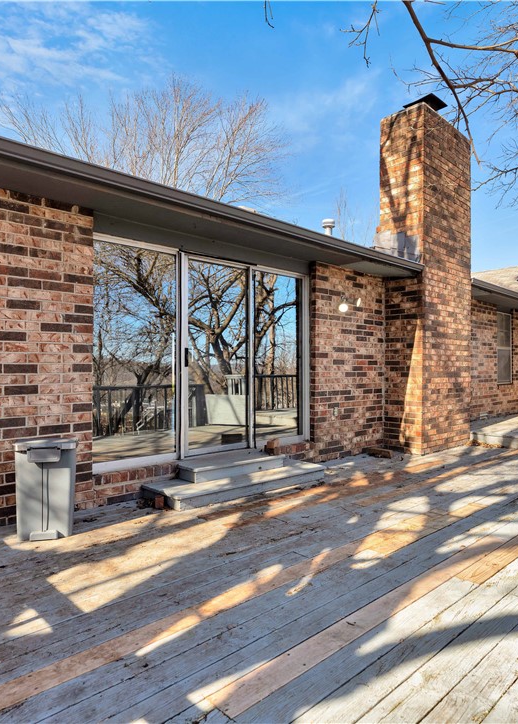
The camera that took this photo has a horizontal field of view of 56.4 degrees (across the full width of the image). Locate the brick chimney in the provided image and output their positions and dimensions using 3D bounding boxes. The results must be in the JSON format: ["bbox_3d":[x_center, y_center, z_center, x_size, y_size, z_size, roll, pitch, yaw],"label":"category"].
[{"bbox_3d":[2.481,-1.169,7.146,1.450,4.820,0.700,1,-1,-43],"label":"brick chimney"}]

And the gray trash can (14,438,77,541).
[{"bbox_3d":[-1.479,0.865,3.367,0.380,0.655,0.310,0,-1,-19],"label":"gray trash can"}]

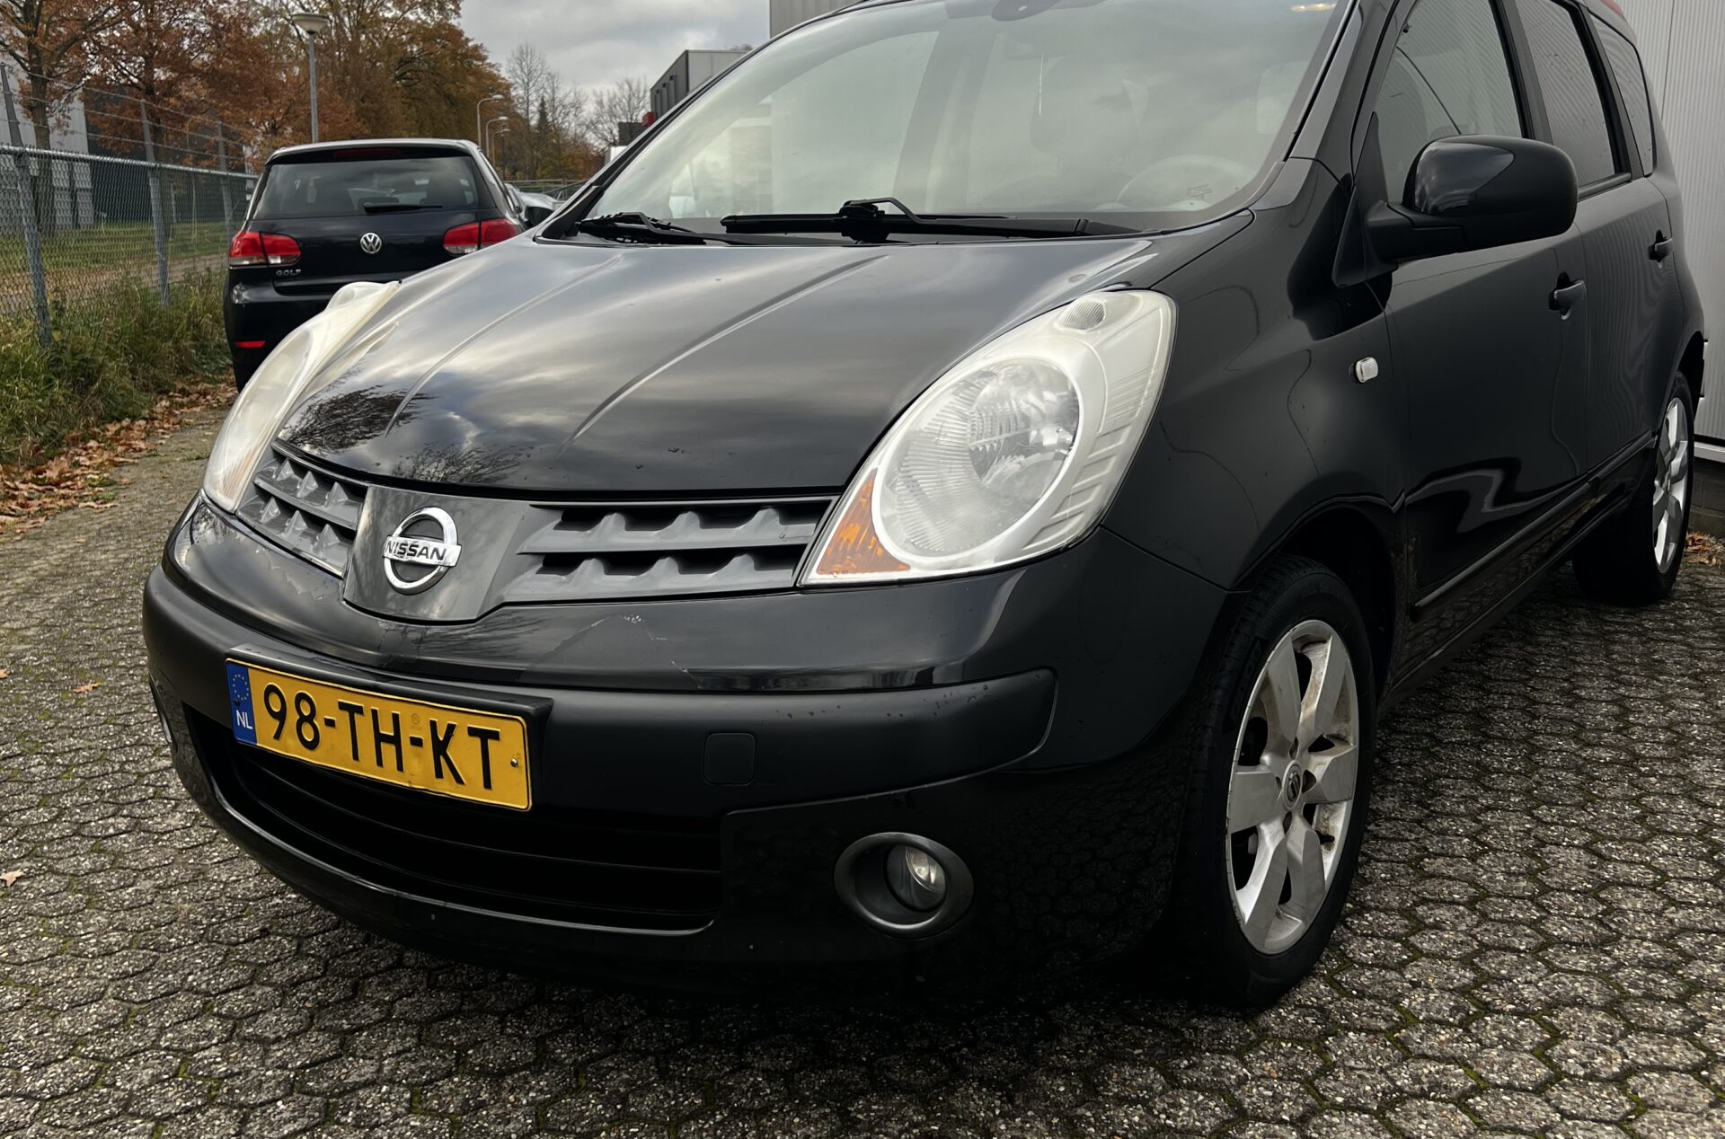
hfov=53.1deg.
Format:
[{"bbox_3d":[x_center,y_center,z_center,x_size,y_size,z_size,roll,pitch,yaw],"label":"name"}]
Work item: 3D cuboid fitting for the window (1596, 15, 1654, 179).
[{"bbox_3d":[1.851,-1.127,4.179,0.070,0.350,0.460,-8,6,36],"label":"window"}]

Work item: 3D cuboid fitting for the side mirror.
[{"bbox_3d":[0.890,-0.541,2.502,0.245,0.175,0.160,7,15,34],"label":"side mirror"}]

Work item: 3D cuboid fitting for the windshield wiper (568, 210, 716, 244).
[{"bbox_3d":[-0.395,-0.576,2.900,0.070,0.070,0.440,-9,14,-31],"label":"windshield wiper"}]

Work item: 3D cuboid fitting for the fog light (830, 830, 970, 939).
[{"bbox_3d":[0.049,0.341,1.869,0.135,0.100,0.080,2,12,14],"label":"fog light"}]

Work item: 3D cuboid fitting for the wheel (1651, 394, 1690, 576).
[{"bbox_3d":[1.978,-0.218,4.384,0.170,0.440,0.440,7,15,34],"label":"wheel"}]

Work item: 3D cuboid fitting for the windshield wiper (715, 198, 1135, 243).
[{"bbox_3d":[0.070,-0.501,2.503,0.690,0.065,0.080,7,15,34],"label":"windshield wiper"}]

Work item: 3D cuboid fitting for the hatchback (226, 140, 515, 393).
[{"bbox_3d":[-3.137,-2.108,11.830,1.790,1.480,4.200,-2,12,-10],"label":"hatchback"}]

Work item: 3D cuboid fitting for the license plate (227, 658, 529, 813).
[{"bbox_3d":[-0.575,0.189,2.019,0.520,0.110,0.020,7,13,34],"label":"license plate"}]

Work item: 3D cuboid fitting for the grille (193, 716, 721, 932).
[{"bbox_3d":[-0.528,0.285,2.094,0.900,0.155,0.120,7,15,34],"label":"grille"}]

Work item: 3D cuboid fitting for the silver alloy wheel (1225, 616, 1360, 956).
[{"bbox_3d":[0.508,0.274,2.278,0.160,0.440,0.440,7,15,34],"label":"silver alloy wheel"}]

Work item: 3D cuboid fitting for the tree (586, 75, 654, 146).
[{"bbox_3d":[-13.188,-23.315,95.853,5.500,8.000,5.500,0,12,0],"label":"tree"}]

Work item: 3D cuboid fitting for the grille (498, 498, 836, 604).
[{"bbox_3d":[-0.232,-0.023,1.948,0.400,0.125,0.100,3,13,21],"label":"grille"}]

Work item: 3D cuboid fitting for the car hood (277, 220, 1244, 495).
[{"bbox_3d":[-0.263,-0.316,2.384,1.370,0.310,0.910,7,15,34],"label":"car hood"}]

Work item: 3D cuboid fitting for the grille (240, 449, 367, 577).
[{"bbox_3d":[-0.734,-0.087,2.280,0.090,0.125,0.360,-11,15,-37],"label":"grille"}]

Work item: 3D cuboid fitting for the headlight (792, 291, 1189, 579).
[{"bbox_3d":[0.166,-0.153,1.950,0.290,0.320,0.500,4,14,26],"label":"headlight"}]

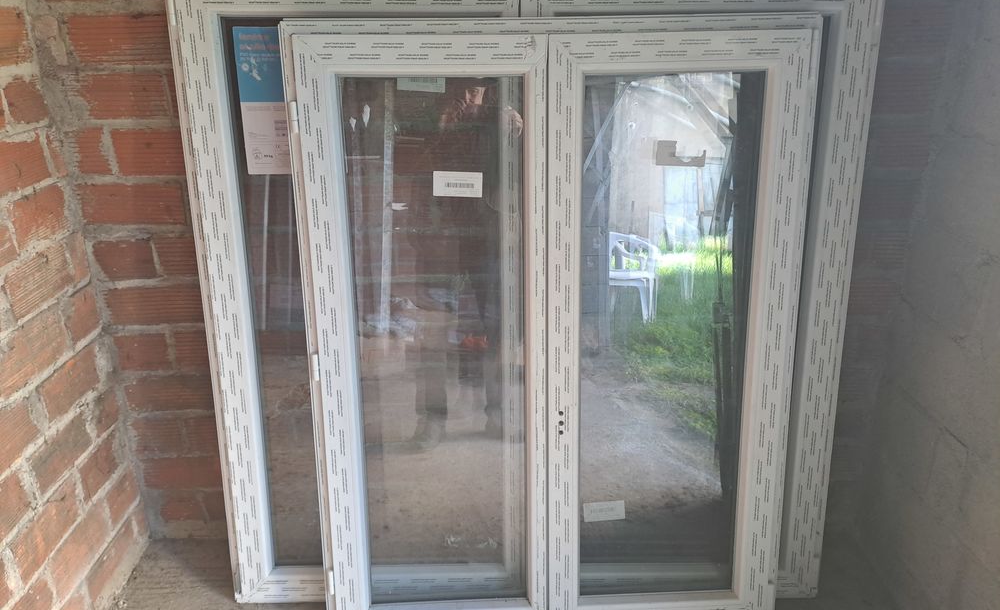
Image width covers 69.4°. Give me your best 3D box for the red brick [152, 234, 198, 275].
[{"bbox_3d":[-0.664,-0.137,1.720,0.255,0.096,0.120,-1,22,-1],"label":"red brick"}]

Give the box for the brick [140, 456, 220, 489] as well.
[{"bbox_3d":[-0.804,0.416,1.945,0.243,0.095,0.120,-1,22,0],"label":"brick"}]

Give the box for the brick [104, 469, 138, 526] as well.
[{"bbox_3d":[-1.004,0.476,1.807,0.120,0.092,0.127,-1,21,0],"label":"brick"}]

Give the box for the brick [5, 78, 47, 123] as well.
[{"bbox_3d":[-1.010,-0.406,1.447,0.120,0.079,0.130,-1,22,-1],"label":"brick"}]

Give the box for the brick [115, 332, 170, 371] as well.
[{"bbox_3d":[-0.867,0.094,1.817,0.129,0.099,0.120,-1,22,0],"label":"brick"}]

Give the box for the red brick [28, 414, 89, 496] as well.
[{"bbox_3d":[-1.013,0.317,1.574,0.120,0.087,0.205,-1,22,0],"label":"red brick"}]

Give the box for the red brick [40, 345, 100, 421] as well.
[{"bbox_3d":[-1.014,0.182,1.613,0.120,0.088,0.214,-1,22,0],"label":"red brick"}]

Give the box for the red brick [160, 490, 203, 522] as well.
[{"bbox_3d":[-0.845,0.510,1.970,0.112,0.097,0.120,-1,22,-1],"label":"red brick"}]

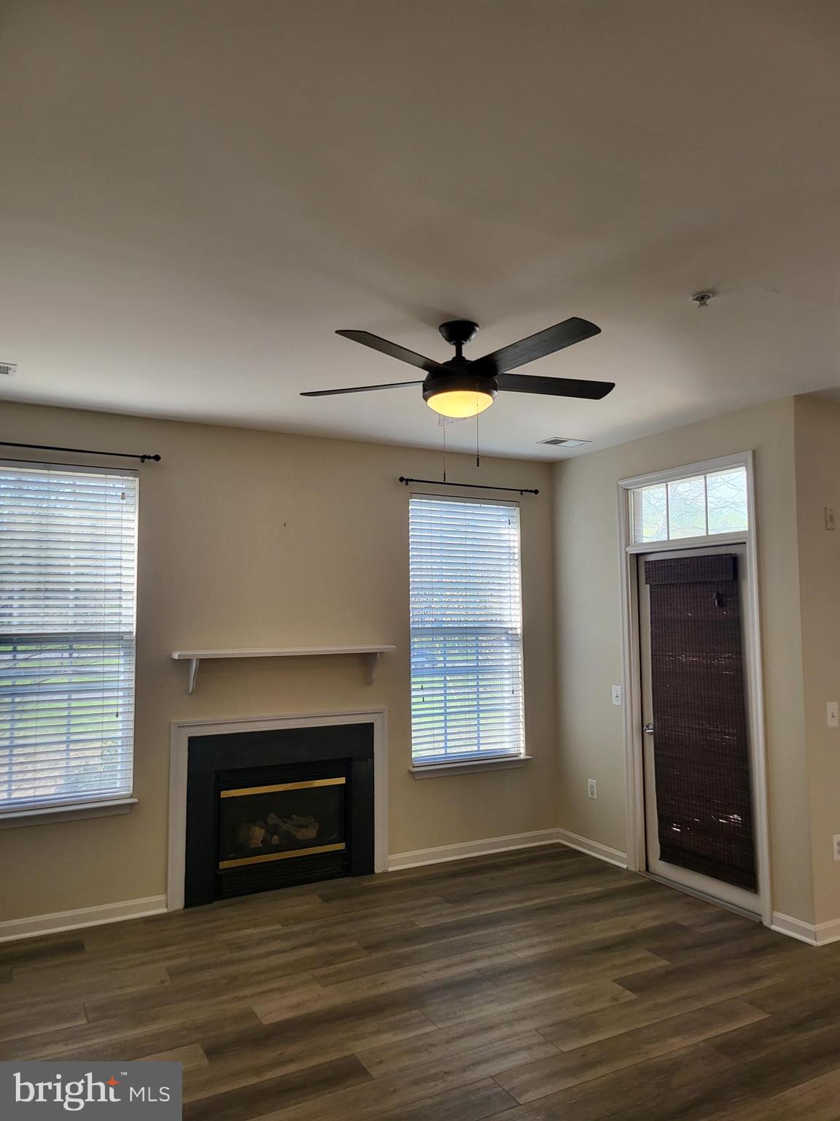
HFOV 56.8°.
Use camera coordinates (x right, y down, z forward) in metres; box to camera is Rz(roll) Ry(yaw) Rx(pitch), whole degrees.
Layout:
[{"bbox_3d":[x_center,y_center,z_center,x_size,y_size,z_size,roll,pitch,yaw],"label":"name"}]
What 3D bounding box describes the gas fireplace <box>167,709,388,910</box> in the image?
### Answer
[{"bbox_3d":[-0.831,1.453,4.704,1.355,1.027,0.150,2,-5,-28],"label":"gas fireplace"}]

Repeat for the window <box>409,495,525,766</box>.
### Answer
[{"bbox_3d":[0.329,0.468,5.425,0.891,1.806,0.055,2,-5,-28],"label":"window"}]

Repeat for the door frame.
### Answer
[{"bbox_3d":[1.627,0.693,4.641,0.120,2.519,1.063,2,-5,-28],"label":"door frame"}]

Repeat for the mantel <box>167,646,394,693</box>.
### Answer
[{"bbox_3d":[-0.780,0.651,4.682,1.359,0.251,0.175,2,-5,-28],"label":"mantel"}]

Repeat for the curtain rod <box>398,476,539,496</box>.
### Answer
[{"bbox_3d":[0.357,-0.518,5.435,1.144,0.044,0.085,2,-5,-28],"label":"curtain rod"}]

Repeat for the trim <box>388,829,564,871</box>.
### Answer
[{"bbox_3d":[0.394,1.969,5.305,1.359,0.087,0.020,2,-5,-28],"label":"trim"}]

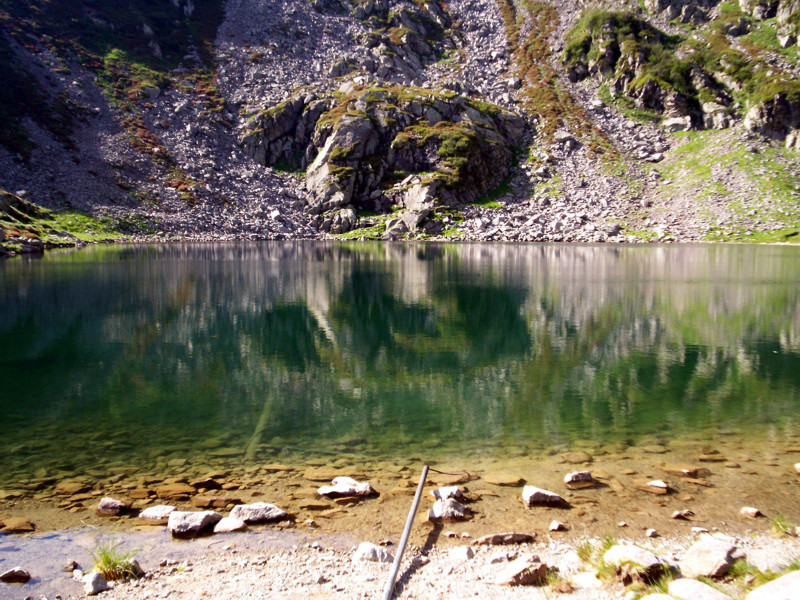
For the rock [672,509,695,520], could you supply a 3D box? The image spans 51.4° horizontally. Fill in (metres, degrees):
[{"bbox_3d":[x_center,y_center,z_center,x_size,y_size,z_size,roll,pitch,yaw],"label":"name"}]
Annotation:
[{"bbox_3d":[1.975,1.493,5.792,0.150,0.060,0.095,2,5,19],"label":"rock"}]

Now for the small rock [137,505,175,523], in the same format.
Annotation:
[{"bbox_3d":[-1.782,1.562,6.096,0.286,0.082,0.177,-1,5,-17],"label":"small rock"}]

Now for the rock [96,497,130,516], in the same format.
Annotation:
[{"bbox_3d":[-2.168,1.559,6.282,0.234,0.109,0.176,-2,5,-19],"label":"rock"}]

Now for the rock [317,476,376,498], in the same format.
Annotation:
[{"bbox_3d":[-0.405,1.417,6.291,0.430,0.120,0.230,0,5,-4],"label":"rock"}]

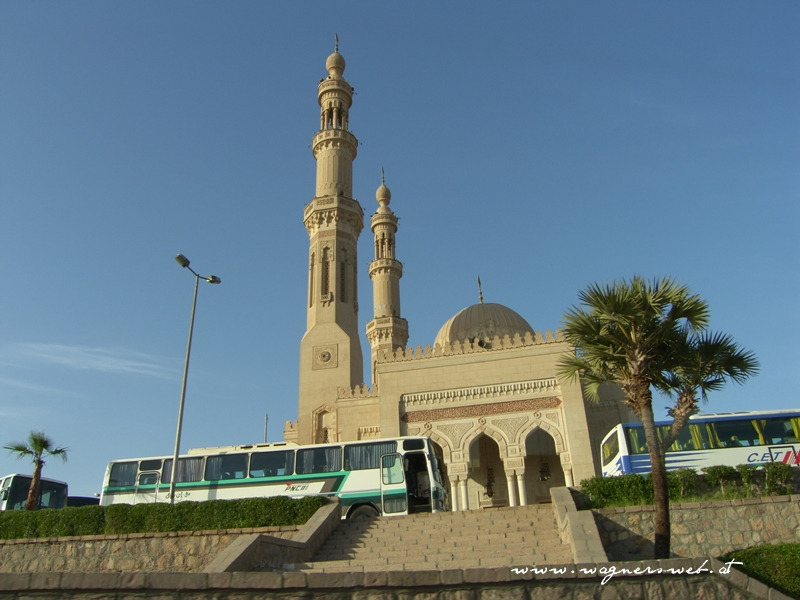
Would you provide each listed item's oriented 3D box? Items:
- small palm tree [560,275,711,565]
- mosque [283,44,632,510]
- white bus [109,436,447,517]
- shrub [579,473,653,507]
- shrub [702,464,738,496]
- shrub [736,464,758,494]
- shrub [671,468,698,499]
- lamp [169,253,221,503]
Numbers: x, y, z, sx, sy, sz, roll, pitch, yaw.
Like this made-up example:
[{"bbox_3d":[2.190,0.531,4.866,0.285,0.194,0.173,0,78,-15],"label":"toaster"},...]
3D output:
[{"bbox_3d":[5.196,2.266,13.384,3.295,6.074,3.196,-2,-24,0],"label":"small palm tree"},{"bbox_3d":[3.669,-1.951,51.252,24.000,41.700,21.400,-8,-25,13],"label":"mosque"},{"bbox_3d":[-4.473,6.991,23.195,12.050,3.150,2.500,-6,-25,9],"label":"white bus"},{"bbox_3d":[5.553,4.851,16.520,1.896,0.857,1.000,-7,-25,12],"label":"shrub"},{"bbox_3d":[7.834,4.438,15.866,0.857,0.778,0.850,-7,-25,12],"label":"shrub"},{"bbox_3d":[8.447,4.375,15.730,0.487,0.724,0.650,-7,-25,12],"label":"shrub"},{"bbox_3d":[7.097,4.582,16.113,0.672,0.742,0.750,-7,-25,12],"label":"shrub"},{"bbox_3d":[-7.141,3.013,21.675,0.350,9.265,2.400,-13,-26,23],"label":"lamp"}]

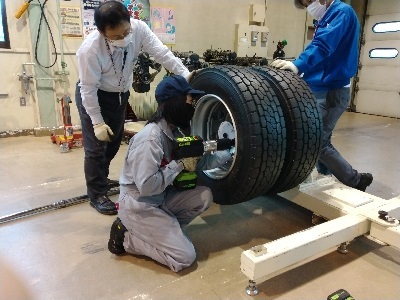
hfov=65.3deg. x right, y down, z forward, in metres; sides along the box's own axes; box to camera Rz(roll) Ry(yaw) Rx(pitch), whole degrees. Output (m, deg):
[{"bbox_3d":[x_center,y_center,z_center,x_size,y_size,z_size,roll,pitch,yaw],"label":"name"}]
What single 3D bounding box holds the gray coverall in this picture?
[{"bbox_3d":[-0.128,0.224,1.925,0.700,0.850,0.550,-2,15,-15],"label":"gray coverall"}]

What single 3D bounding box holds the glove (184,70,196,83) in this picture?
[{"bbox_3d":[-0.053,-0.548,2.360,0.180,0.070,0.110,-8,-22,-31],"label":"glove"}]

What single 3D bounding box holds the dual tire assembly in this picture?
[{"bbox_3d":[0.325,-0.122,2.327,0.610,0.970,0.970,-8,17,-31],"label":"dual tire assembly"}]

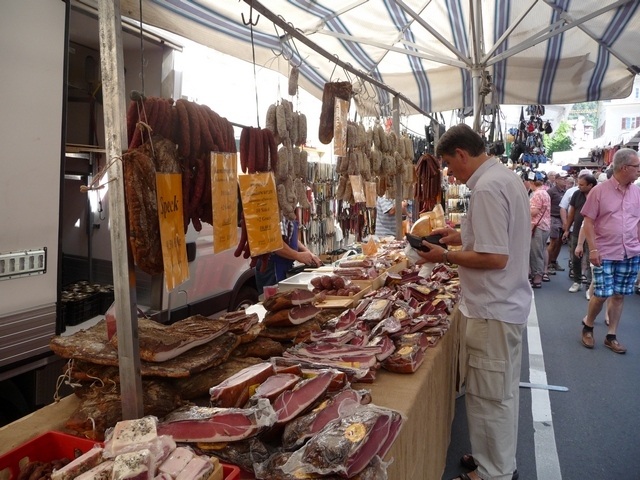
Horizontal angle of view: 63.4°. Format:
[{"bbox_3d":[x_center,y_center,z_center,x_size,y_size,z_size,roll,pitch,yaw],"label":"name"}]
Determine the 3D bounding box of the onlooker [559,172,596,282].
[{"bbox_3d":[3.855,-0.253,7.750,0.470,1.680,0.360,3,7,27],"label":"onlooker"}]

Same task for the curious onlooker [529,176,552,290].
[{"bbox_3d":[3.030,-0.148,7.180,0.360,1.600,0.460,1,7,12],"label":"curious onlooker"}]

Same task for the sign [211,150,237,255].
[{"bbox_3d":[-0.282,-0.113,1.540,0.012,0.288,0.150,3,8,17],"label":"sign"}]

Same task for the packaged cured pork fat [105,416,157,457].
[{"bbox_3d":[-0.360,0.378,0.990,0.092,0.047,0.075,0,7,0],"label":"packaged cured pork fat"}]

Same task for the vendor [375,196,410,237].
[{"bbox_3d":[0.801,-0.040,5.800,0.420,1.700,0.480,2,7,20],"label":"vendor"}]

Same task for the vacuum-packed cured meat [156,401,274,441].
[{"bbox_3d":[-0.254,0.422,1.210,0.280,0.060,0.105,-2,7,-7],"label":"vacuum-packed cured meat"}]

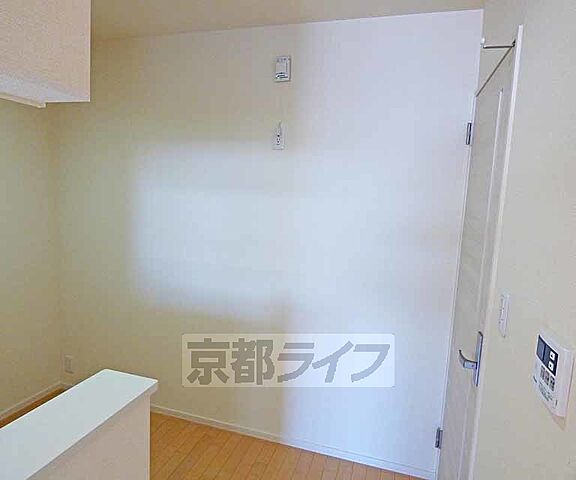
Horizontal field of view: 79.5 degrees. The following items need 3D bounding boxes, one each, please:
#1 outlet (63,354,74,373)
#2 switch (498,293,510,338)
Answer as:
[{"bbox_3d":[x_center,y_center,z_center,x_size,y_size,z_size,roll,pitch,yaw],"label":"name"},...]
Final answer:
[{"bbox_3d":[-1.585,0.897,2.497,0.070,0.120,0.010,5,6,15],"label":"outlet"},{"bbox_3d":[0.644,0.224,1.039,0.010,0.120,0.070,5,6,15],"label":"switch"}]

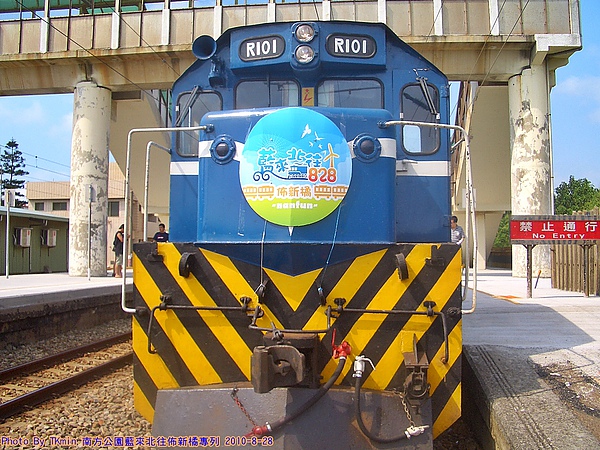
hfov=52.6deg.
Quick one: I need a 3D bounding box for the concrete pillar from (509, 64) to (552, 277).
[{"bbox_3d":[7.068,-1.641,18.665,1.183,6.466,1.183,0,-4,5],"label":"concrete pillar"}]

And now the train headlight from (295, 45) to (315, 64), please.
[{"bbox_3d":[0.045,-1.596,5.680,0.180,0.175,0.090,0,-4,5],"label":"train headlight"}]

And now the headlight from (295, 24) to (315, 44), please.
[{"bbox_3d":[0.047,-1.802,5.710,0.180,0.175,0.090,0,-4,5],"label":"headlight"}]

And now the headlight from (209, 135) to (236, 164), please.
[{"bbox_3d":[-0.613,-0.598,4.820,0.215,0.225,0.110,-1,-4,17],"label":"headlight"}]

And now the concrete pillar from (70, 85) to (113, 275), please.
[{"bbox_3d":[-6.817,-1.483,19.764,1.221,6.293,1.221,0,-4,5],"label":"concrete pillar"}]

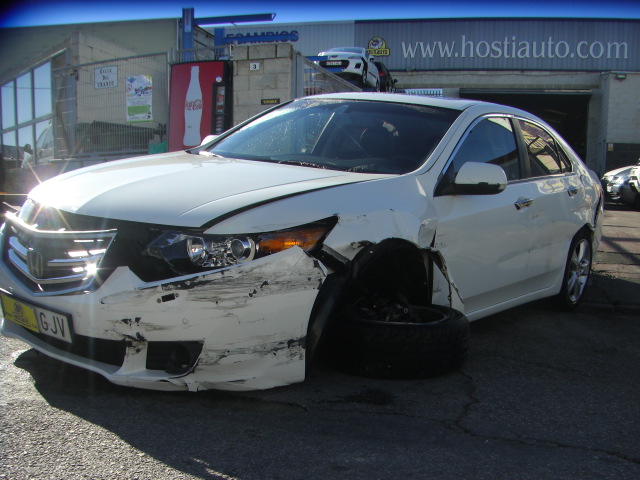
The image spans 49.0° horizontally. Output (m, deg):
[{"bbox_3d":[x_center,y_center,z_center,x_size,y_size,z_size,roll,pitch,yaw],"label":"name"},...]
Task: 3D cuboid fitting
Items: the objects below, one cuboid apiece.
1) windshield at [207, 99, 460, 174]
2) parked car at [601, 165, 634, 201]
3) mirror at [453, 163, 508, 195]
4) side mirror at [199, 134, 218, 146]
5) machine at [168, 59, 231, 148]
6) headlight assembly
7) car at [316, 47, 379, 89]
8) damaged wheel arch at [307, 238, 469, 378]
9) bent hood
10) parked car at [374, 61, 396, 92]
[{"bbox_3d":[0.071,-0.611,3.918,1.340,0.160,0.820,11,37,37],"label":"windshield"},{"bbox_3d":[8.500,-1.250,15.500,4.500,1.450,1.800,1,5,2],"label":"parked car"},{"bbox_3d":[0.753,-0.297,3.342,0.235,0.155,0.135,11,11,37],"label":"mirror"},{"bbox_3d":[-0.691,-0.585,4.453,0.235,0.155,0.135,11,11,37],"label":"side mirror"},{"bbox_3d":[-1.460,-1.540,10.000,0.950,1.830,0.800,4,5,31],"label":"machine"},{"bbox_3d":[-0.282,0.021,2.570,0.460,0.230,0.560,11,11,37],"label":"headlight assembly"},{"bbox_3d":[1.000,-6.000,24.900,1.800,1.500,4.300,2,5,14],"label":"car"},{"bbox_3d":[0.250,0.251,3.040,0.320,0.560,0.740,11,11,37],"label":"damaged wheel arch"},{"bbox_3d":[-0.590,-0.268,3.142,1.380,0.210,1.180,11,21,37],"label":"bent hood"},{"bbox_3d":[2.150,-6.490,29.500,1.770,1.500,4.200,2,5,14],"label":"parked car"}]

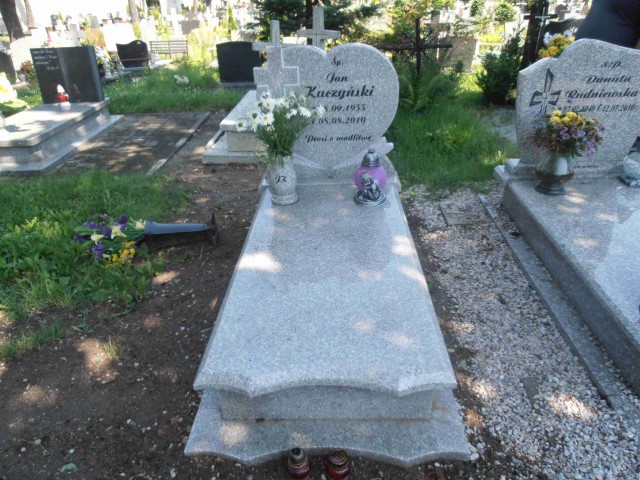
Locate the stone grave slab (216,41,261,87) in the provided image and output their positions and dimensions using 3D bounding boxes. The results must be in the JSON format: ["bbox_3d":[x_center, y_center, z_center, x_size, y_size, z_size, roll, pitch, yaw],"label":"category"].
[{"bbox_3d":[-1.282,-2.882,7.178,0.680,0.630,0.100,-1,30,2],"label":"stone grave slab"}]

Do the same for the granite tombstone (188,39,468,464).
[{"bbox_3d":[0.031,-0.204,2.129,1.000,1.190,2.000,-1,30,2],"label":"granite tombstone"}]

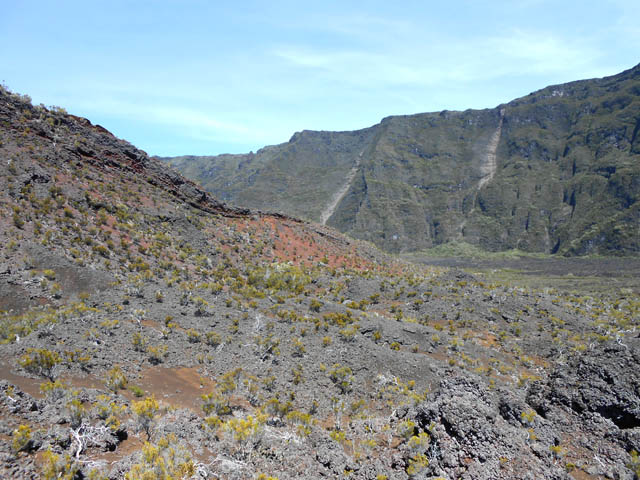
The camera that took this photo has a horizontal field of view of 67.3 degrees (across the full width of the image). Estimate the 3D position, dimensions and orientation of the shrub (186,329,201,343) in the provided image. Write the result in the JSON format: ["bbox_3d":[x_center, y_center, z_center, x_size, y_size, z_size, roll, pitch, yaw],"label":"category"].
[{"bbox_3d":[-6.435,4.858,24.452,0.710,0.689,0.653,0,0,0],"label":"shrub"}]

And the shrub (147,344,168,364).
[{"bbox_3d":[-6.816,4.802,20.162,0.919,0.810,0.845,0,0,0],"label":"shrub"}]

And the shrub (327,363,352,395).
[{"bbox_3d":[0.693,4.717,16.253,0.808,0.979,0.743,0,0,0],"label":"shrub"}]

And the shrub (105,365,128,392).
[{"bbox_3d":[-7.002,4.743,16.460,0.750,0.926,0.690,0,0,0],"label":"shrub"}]

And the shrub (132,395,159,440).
[{"bbox_3d":[-4.548,4.626,12.529,0.674,1.157,0.620,0,0,0],"label":"shrub"}]

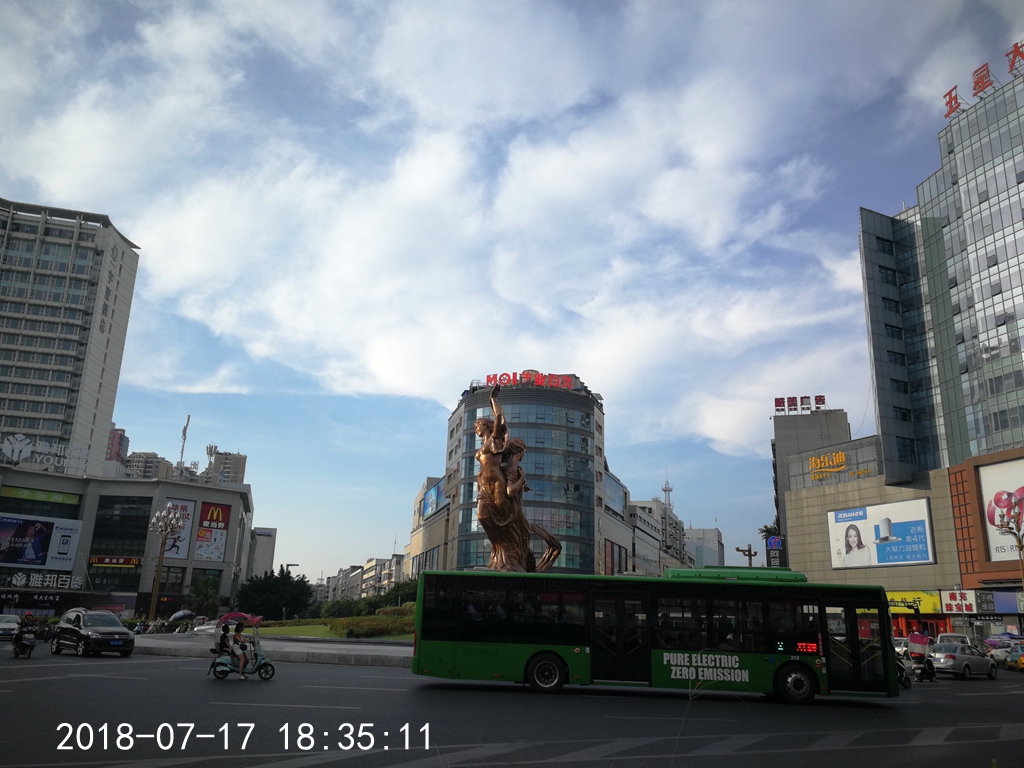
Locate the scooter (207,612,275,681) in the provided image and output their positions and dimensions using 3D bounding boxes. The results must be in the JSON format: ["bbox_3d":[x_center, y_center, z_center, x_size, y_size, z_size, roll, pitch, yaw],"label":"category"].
[{"bbox_3d":[-6.898,6.719,20.575,1.640,1.680,0.680,4,-17,-7],"label":"scooter"}]

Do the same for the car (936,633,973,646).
[{"bbox_3d":[21.675,13.212,39.069,1.740,1.780,4.350,-7,-19,27],"label":"car"}]

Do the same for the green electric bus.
[{"bbox_3d":[3.583,6.508,21.135,11.950,3.150,2.550,1,-16,4],"label":"green electric bus"}]

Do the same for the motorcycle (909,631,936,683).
[{"bbox_3d":[16.653,11.071,32.376,0.750,1.820,1.750,-11,-21,38],"label":"motorcycle"}]

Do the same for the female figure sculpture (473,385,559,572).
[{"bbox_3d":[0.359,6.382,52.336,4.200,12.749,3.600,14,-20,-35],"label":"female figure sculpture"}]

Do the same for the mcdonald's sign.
[{"bbox_3d":[-36.999,18.400,99.041,0.250,6.996,3.812,-14,-23,43],"label":"mcdonald's sign"}]

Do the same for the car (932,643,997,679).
[{"bbox_3d":[20.176,12.502,36.163,4.500,1.460,1.740,16,-21,-39],"label":"car"}]

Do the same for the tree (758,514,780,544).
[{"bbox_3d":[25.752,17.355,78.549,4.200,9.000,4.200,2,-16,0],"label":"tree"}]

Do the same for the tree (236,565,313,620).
[{"bbox_3d":[-23.930,21.523,80.906,7.400,6.400,7.000,2,-16,0],"label":"tree"}]

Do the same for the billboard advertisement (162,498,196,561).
[{"bbox_3d":[-40.120,17.425,96.011,0.250,6.990,3.436,-14,-23,43],"label":"billboard advertisement"}]

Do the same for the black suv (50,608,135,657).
[{"bbox_3d":[-15.978,9.477,30.466,4.450,1.680,1.810,-13,-22,42],"label":"black suv"}]

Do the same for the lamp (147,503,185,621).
[{"bbox_3d":[-25.571,13.254,58.302,2.500,9.200,2.500,2,-16,0],"label":"lamp"}]

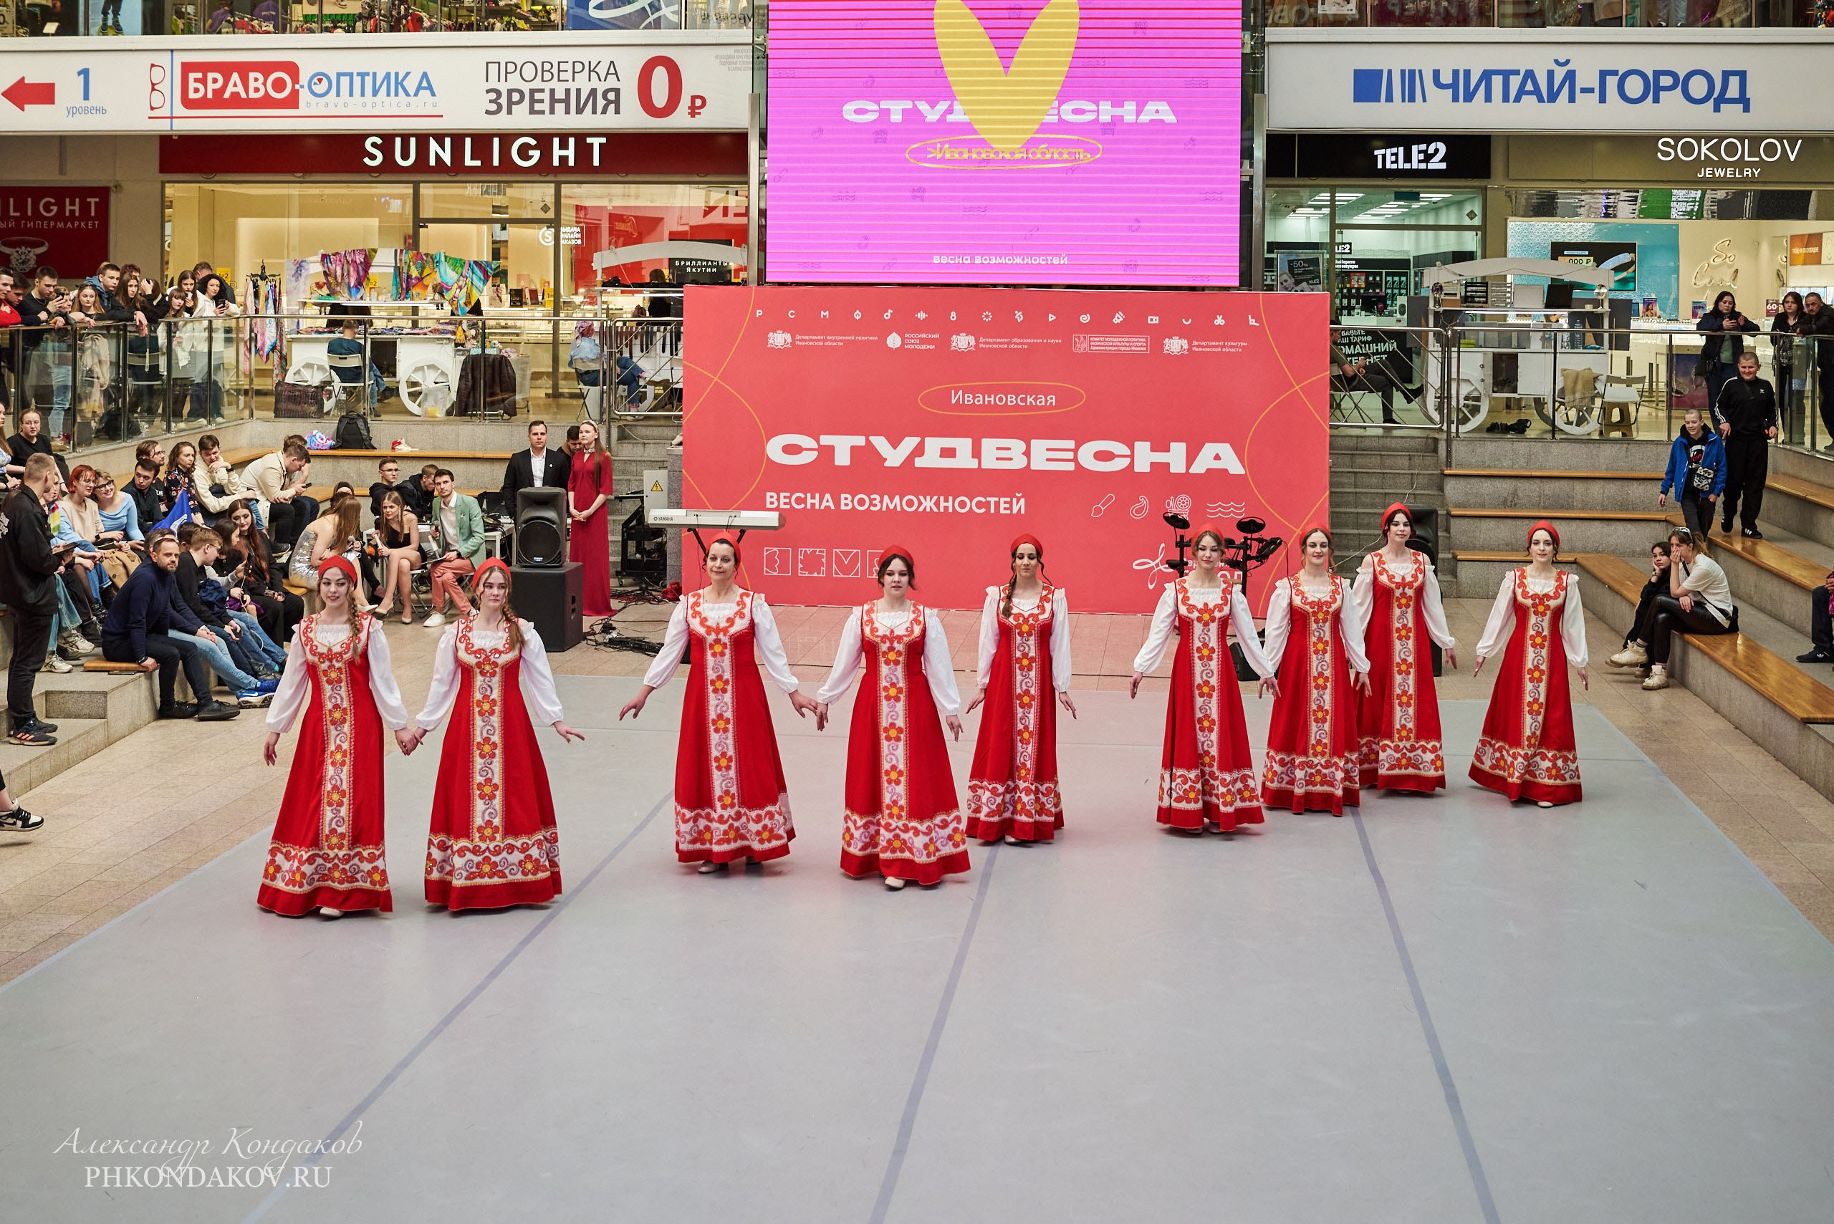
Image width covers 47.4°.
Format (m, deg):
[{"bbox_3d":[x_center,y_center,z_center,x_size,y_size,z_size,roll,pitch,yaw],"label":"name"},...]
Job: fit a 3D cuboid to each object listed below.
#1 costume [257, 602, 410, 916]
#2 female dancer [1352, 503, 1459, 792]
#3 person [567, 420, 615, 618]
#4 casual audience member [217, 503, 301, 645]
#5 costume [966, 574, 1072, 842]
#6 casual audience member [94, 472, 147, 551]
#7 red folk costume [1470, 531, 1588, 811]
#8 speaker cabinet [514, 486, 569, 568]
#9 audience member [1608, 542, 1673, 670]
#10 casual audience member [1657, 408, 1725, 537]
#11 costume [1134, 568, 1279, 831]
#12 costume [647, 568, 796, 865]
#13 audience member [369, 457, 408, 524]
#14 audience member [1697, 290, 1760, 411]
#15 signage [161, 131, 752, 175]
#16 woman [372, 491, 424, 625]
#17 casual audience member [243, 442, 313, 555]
[{"bbox_3d":[-2.786,0.714,10.107,0.700,1.420,0.500,-1,9,-6],"label":"costume"},{"bbox_3d":[2.948,0.203,12.700,0.650,1.700,0.550,0,9,1],"label":"female dancer"},{"bbox_3d":[-2.909,-0.835,18.700,0.361,1.766,0.420,2,7,11],"label":"person"},{"bbox_3d":[-5.136,-0.257,16.493,0.800,1.220,0.550,3,10,18],"label":"casual audience member"},{"bbox_3d":[0.556,0.519,11.370,0.558,1.430,0.500,1,7,3],"label":"costume"},{"bbox_3d":[-5.912,-0.491,15.836,0.740,1.150,0.500,7,11,37],"label":"casual audience member"},{"bbox_3d":[3.615,0.280,12.395,0.670,1.650,0.550,2,9,12],"label":"red folk costume"},{"bbox_3d":[-3.082,-0.694,17.150,0.400,0.665,0.380,1,9,3],"label":"speaker cabinet"},{"bbox_3d":[5.848,-0.048,16.504,0.780,1.040,0.430,-1,9,-5],"label":"audience member"},{"bbox_3d":[6.718,-0.961,18.055,0.580,1.560,0.420,5,10,26],"label":"casual audience member"},{"bbox_3d":[1.620,0.473,11.618,0.780,1.440,0.500,2,9,9],"label":"costume"},{"bbox_3d":[-1.001,0.550,10.830,0.777,1.486,0.540,0,7,-1],"label":"costume"},{"bbox_3d":[-5.353,-0.938,21.212,0.500,1.270,0.720,-2,9,-17],"label":"audience member"},{"bbox_3d":[8.810,-2.666,22.649,0.600,1.630,0.420,2,9,10],"label":"audience member"},{"bbox_3d":[-6.118,-5.990,27.300,7.961,0.557,0.150,2,7,7],"label":"signage"},{"bbox_3d":[-4.669,-0.533,18.850,0.470,1.160,0.800,2,9,11],"label":"woman"},{"bbox_3d":[-6.093,-1.098,19.950,0.587,1.057,0.500,3,8,21],"label":"casual audience member"}]

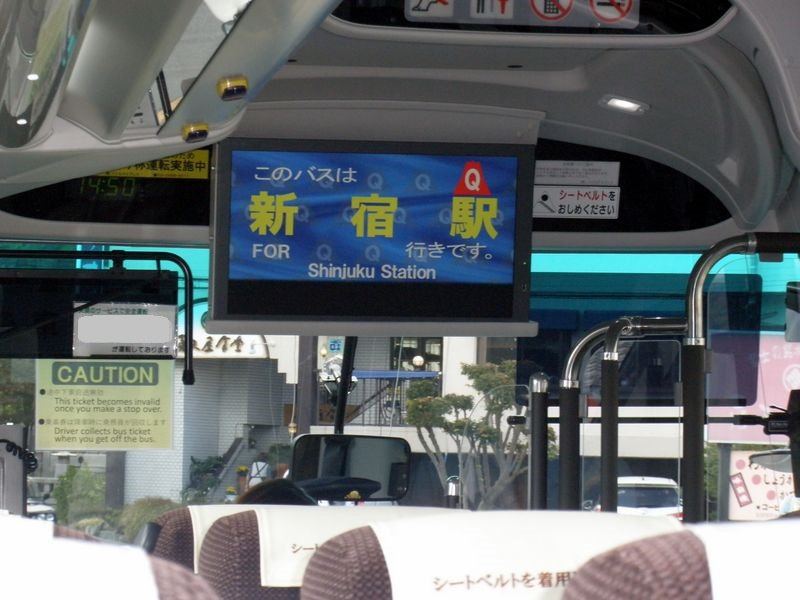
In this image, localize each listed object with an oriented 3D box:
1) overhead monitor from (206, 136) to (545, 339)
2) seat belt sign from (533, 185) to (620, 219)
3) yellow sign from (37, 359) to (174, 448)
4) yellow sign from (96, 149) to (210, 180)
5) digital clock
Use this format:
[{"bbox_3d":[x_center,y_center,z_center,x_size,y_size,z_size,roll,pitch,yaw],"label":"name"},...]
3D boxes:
[{"bbox_3d":[-0.050,-0.116,4.920,0.564,0.323,0.070,1,8,-10],"label":"overhead monitor"},{"bbox_3d":[0.346,-0.193,5.450,0.180,0.061,0.010,1,14,-10],"label":"seat belt sign"},{"bbox_3d":[-0.612,0.211,5.700,0.283,0.199,0.008,1,-2,-10],"label":"yellow sign"},{"bbox_3d":[-0.484,-0.265,5.350,0.225,0.053,0.008,1,14,-10],"label":"yellow sign"},{"bbox_3d":[-0.565,-0.218,5.330,0.114,0.037,0.020,1,14,-10],"label":"digital clock"}]

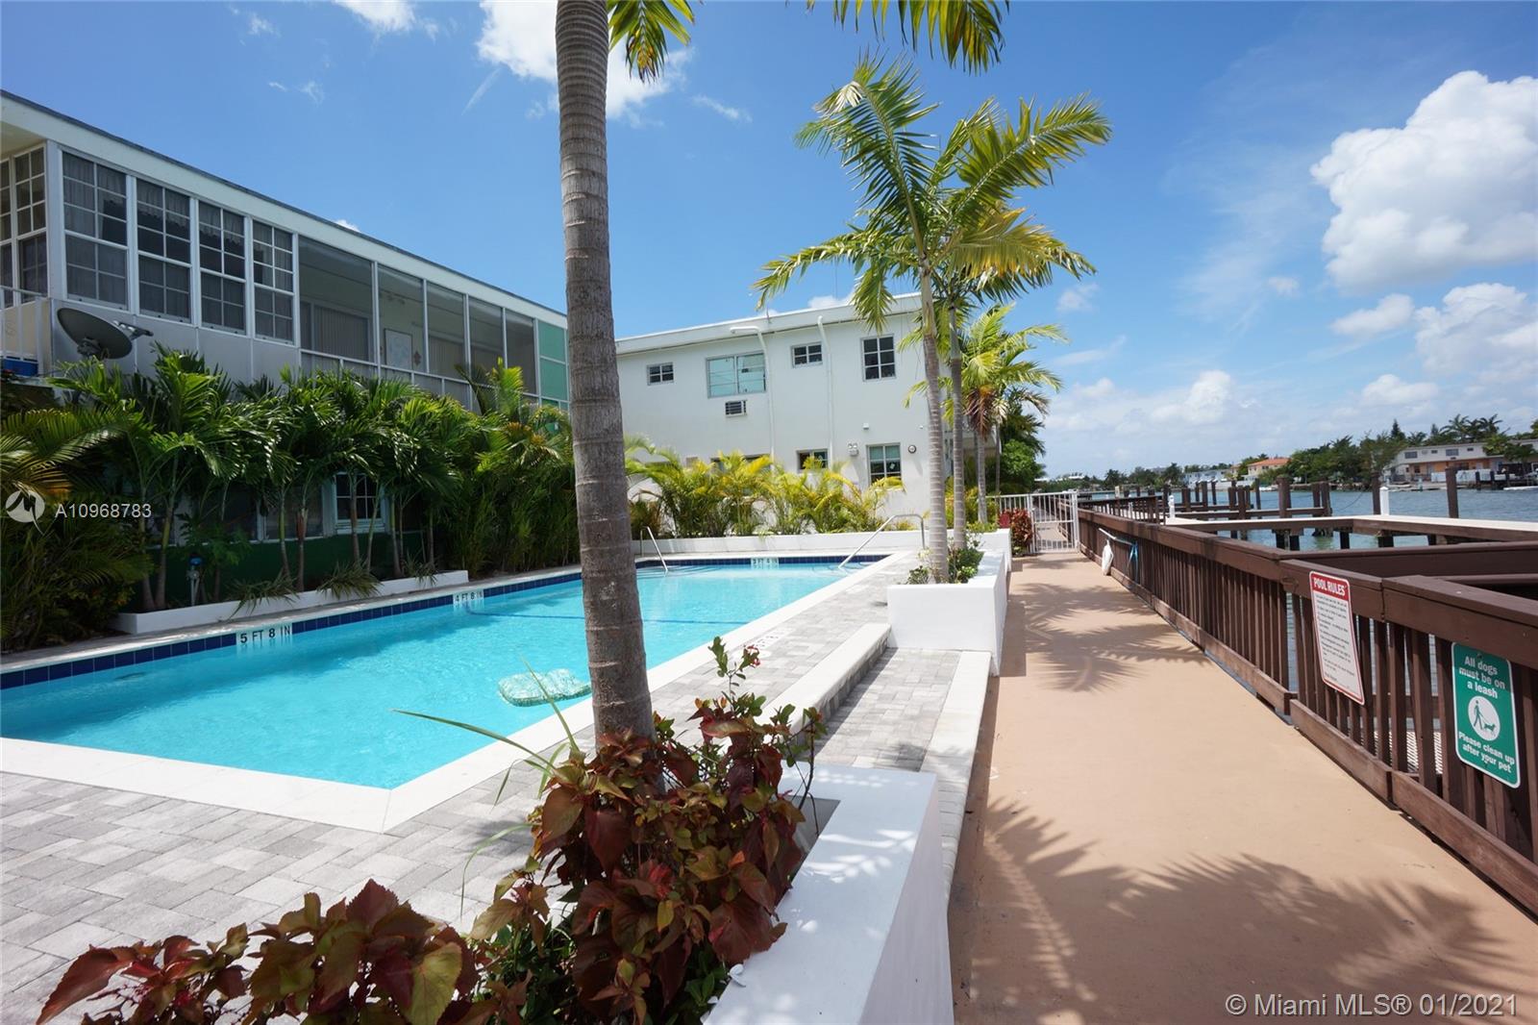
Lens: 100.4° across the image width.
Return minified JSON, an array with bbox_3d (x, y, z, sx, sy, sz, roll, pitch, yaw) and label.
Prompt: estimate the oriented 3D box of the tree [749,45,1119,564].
[{"bbox_3d":[1.649,-1.825,6.306,3.250,5.050,2.900,-2,0,22],"label":"tree"}]

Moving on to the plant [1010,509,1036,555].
[{"bbox_3d":[6.583,0.514,16.750,0.750,1.200,0.720,-2,0,22],"label":"plant"}]

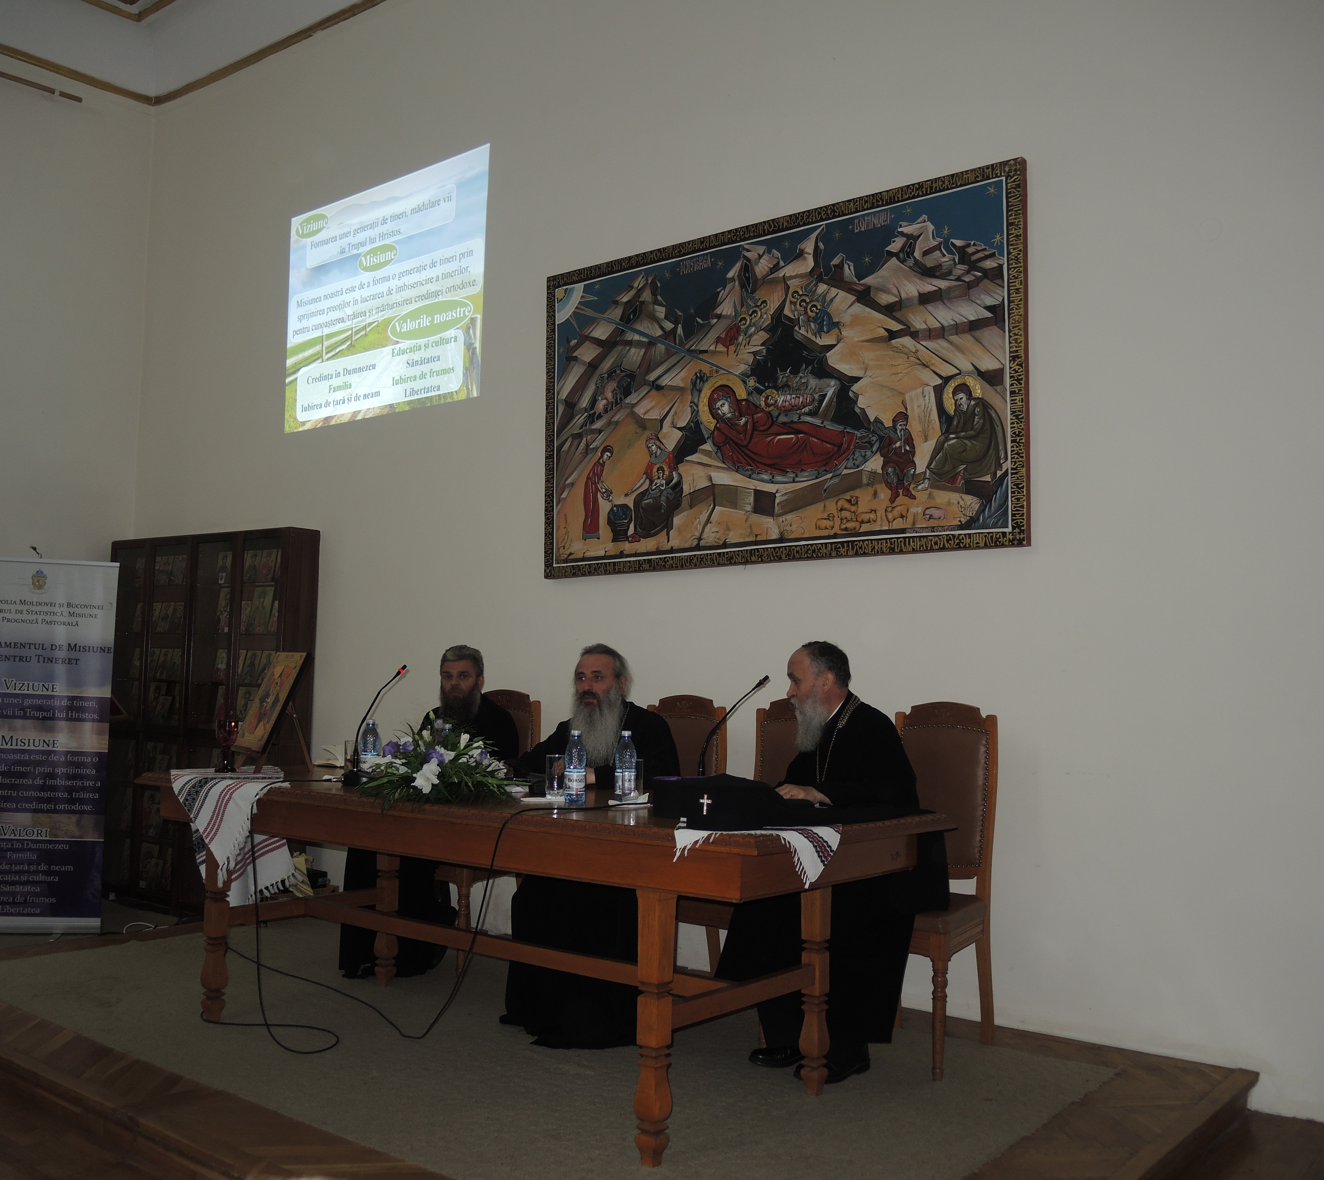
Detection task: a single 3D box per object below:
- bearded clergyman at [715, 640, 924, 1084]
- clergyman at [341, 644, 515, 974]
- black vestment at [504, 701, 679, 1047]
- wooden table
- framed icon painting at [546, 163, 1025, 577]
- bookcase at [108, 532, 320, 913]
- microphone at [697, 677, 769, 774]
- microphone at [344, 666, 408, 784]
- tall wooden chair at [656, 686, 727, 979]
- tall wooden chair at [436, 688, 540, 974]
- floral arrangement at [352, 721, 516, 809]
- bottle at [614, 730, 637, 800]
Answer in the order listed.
[{"bbox_3d":[0.542,0.850,4.249,0.732,1.345,0.566,3,-5,-22],"label":"bearded clergyman"},{"bbox_3d":[-0.936,0.875,5.182,0.560,1.300,0.720,-2,-6,35],"label":"clergyman"},{"bbox_3d":[-0.208,0.992,4.698,0.673,1.115,0.732,-3,-6,38],"label":"black vestment"},{"bbox_3d":[-0.614,1.083,4.144,2.968,0.838,0.838,-3,-6,41],"label":"wooden table"},{"bbox_3d":[0.393,-0.820,5.341,2.350,1.440,0.041,-3,-6,38],"label":"framed icon painting"},{"bbox_3d":[-2.641,0.773,7.349,1.558,2.170,0.224,-2,-5,33],"label":"bookcase"},{"bbox_3d":[0.194,0.444,3.835,0.310,0.395,0.120,4,-6,-37],"label":"microphone"},{"bbox_3d":[-1.079,0.495,4.796,0.106,0.431,0.283,-3,-6,38],"label":"microphone"},{"bbox_3d":[-0.063,0.996,4.944,0.460,1.148,0.566,-3,-6,38],"label":"tall wooden chair"},{"bbox_3d":[-0.842,0.986,5.365,0.450,1.110,0.570,-3,-6,37],"label":"tall wooden chair"},{"bbox_3d":[-0.684,0.526,3.832,0.520,0.230,0.440,-3,-6,40],"label":"floral arrangement"},{"bbox_3d":[-0.109,0.535,3.897,0.067,0.212,0.067,1,-5,-2],"label":"bottle"}]

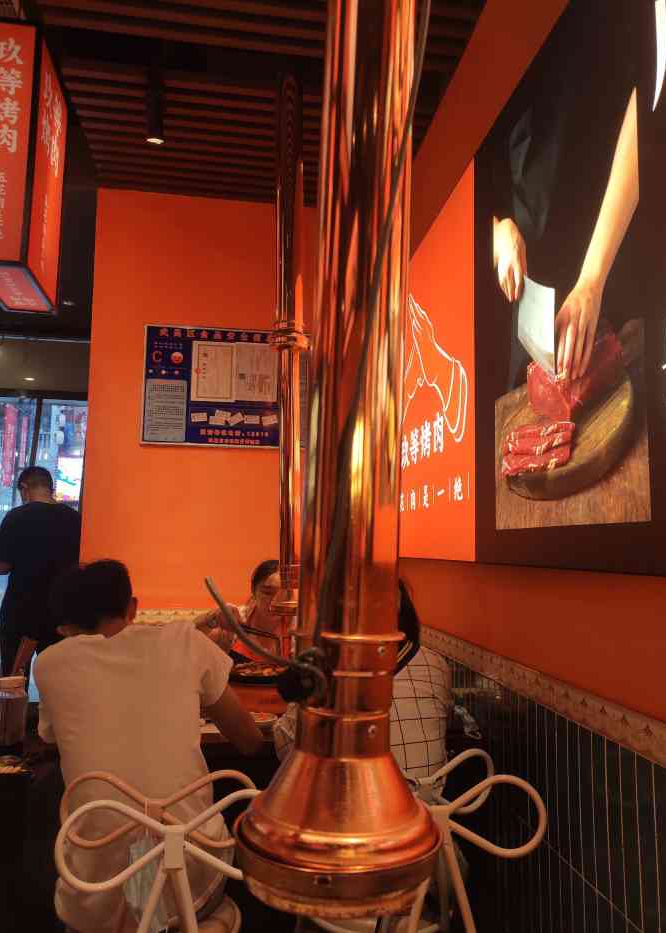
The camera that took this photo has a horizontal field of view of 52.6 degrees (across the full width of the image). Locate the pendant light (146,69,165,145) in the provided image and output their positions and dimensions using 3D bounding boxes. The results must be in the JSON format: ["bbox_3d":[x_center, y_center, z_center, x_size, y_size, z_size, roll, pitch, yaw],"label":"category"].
[{"bbox_3d":[-0.665,-1.353,2.525,0.066,0.298,0.066,1,-7,-9],"label":"pendant light"}]

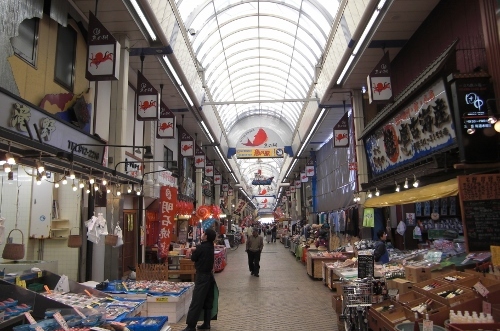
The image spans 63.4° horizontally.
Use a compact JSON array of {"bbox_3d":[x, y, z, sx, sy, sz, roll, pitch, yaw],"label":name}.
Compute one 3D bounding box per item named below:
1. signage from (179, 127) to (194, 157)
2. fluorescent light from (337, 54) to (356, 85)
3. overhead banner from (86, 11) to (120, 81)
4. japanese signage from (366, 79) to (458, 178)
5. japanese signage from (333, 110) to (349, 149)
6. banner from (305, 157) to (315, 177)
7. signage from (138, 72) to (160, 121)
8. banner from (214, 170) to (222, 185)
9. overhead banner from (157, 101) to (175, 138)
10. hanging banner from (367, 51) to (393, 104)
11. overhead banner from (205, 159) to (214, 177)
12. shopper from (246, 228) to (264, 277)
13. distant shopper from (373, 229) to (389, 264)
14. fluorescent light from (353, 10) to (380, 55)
[{"bbox_3d":[-2.682,-1.025,17.410,0.600,1.400,0.220,-1,-8,1],"label":"signage"},{"bbox_3d":[2.951,-2.948,12.622,0.120,0.100,2.350,-1,-8,1],"label":"fluorescent light"},{"bbox_3d":[-2.952,-2.430,8.190,0.570,1.420,0.200,0,-8,2],"label":"overhead banner"},{"bbox_3d":[3.330,-0.567,8.903,0.150,1.100,4.800,-8,-8,0],"label":"japanese signage"},{"bbox_3d":[3.474,-1.377,15.477,0.570,1.420,0.200,0,-8,2],"label":"japanese signage"},{"bbox_3d":[3.647,0.091,24.665,0.580,1.360,0.220,-1,-8,1],"label":"banner"},{"bbox_3d":[-2.840,-1.976,11.285,0.570,1.420,0.200,0,-8,2],"label":"signage"},{"bbox_3d":[-2.326,0.807,29.669,0.580,1.360,0.220,-1,-8,1],"label":"banner"},{"bbox_3d":[-2.861,-1.570,13.740,0.580,1.320,0.150,-1,-8,1],"label":"overhead banner"},{"bbox_3d":[3.414,-2.313,10.611,0.570,1.420,0.200,1,-8,-6],"label":"hanging banner"},{"bbox_3d":[-2.468,0.092,24.823,0.580,1.360,0.220,-1,-8,1],"label":"overhead banner"},{"bbox_3d":[0.185,2.907,13.534,0.560,1.660,0.340,-1,-8,1],"label":"shopper"},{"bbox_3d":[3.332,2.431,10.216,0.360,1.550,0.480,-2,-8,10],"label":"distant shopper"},{"bbox_3d":[2.849,-3.253,10.073,0.070,0.070,2.360,0,-8,2],"label":"fluorescent light"}]

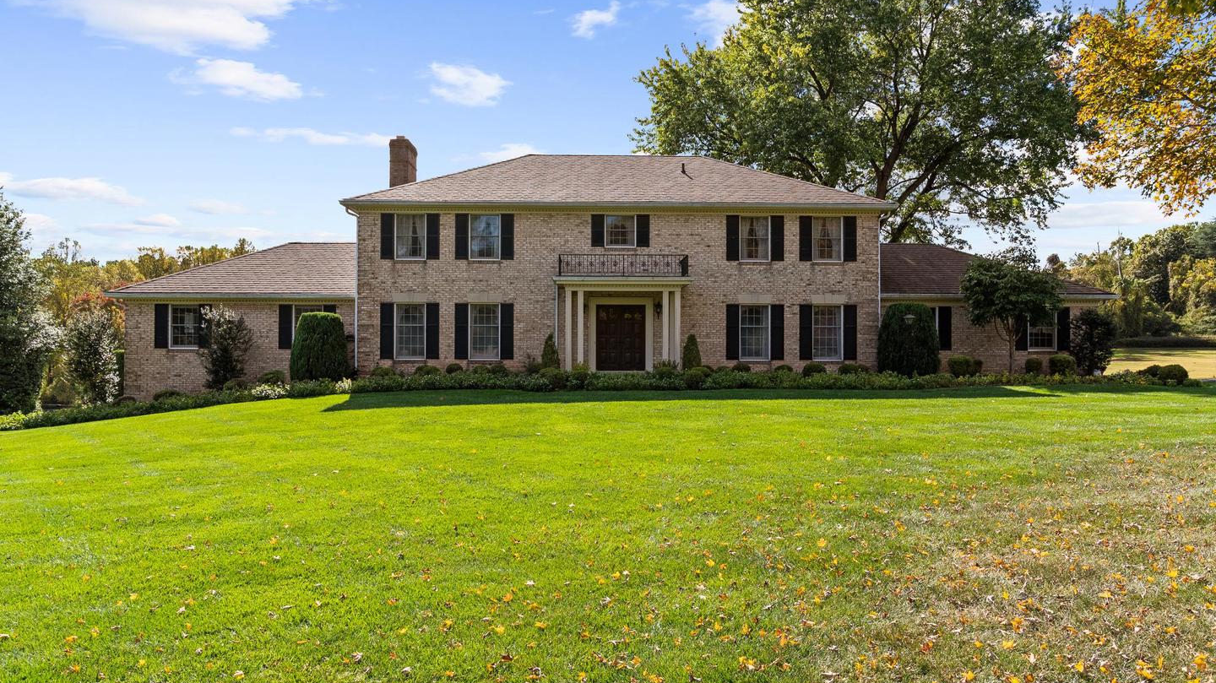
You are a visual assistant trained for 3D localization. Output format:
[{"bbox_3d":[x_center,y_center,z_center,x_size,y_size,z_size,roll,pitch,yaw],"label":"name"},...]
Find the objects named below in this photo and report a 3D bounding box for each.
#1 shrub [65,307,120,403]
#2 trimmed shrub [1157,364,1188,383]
[{"bbox_3d":[-15.207,0.448,23.900,1.680,2.900,1.650,0,0,-1],"label":"shrub"},{"bbox_3d":[14.826,0.841,21.300,0.800,0.550,0.780,0,0,-1],"label":"trimmed shrub"}]

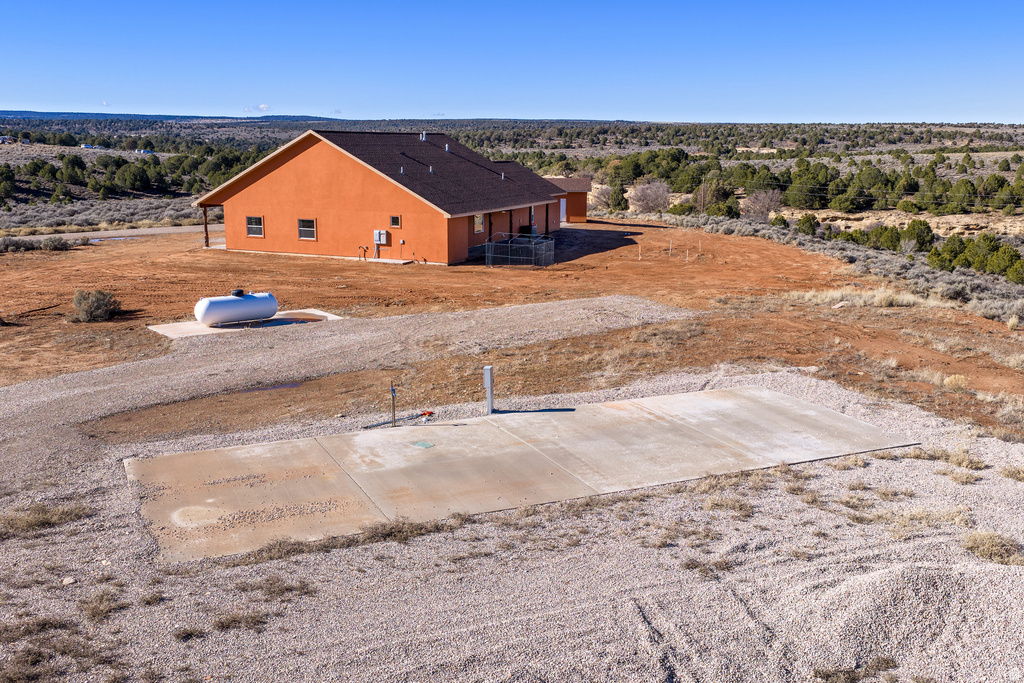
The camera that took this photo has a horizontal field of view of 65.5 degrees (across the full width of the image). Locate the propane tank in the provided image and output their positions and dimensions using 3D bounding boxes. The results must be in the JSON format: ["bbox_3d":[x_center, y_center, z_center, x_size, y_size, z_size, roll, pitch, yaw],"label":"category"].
[{"bbox_3d":[-10.048,-1.246,29.188,3.030,1.270,0.960,-8,16,-32],"label":"propane tank"}]

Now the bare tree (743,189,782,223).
[{"bbox_3d":[27.047,-14.684,86.000,4.200,3.700,4.200,0,14,0],"label":"bare tree"}]

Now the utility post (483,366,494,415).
[{"bbox_3d":[-0.586,1.214,19.670,0.190,1.180,0.220,4,14,13],"label":"utility post"}]

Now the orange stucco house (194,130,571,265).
[{"bbox_3d":[-7.134,-11.355,58.391,18.782,7.471,24.524,6,15,22],"label":"orange stucco house"}]

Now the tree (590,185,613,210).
[{"bbox_3d":[10.556,-17.116,95.000,3.000,3.400,3.000,0,14,0],"label":"tree"}]

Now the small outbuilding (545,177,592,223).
[{"bbox_3d":[4.695,-13.219,74.066,5.400,3.920,4.600,1,14,4],"label":"small outbuilding"}]

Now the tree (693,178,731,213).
[{"bbox_3d":[24.546,-17.964,98.000,4.600,4.300,4.600,0,14,0],"label":"tree"}]

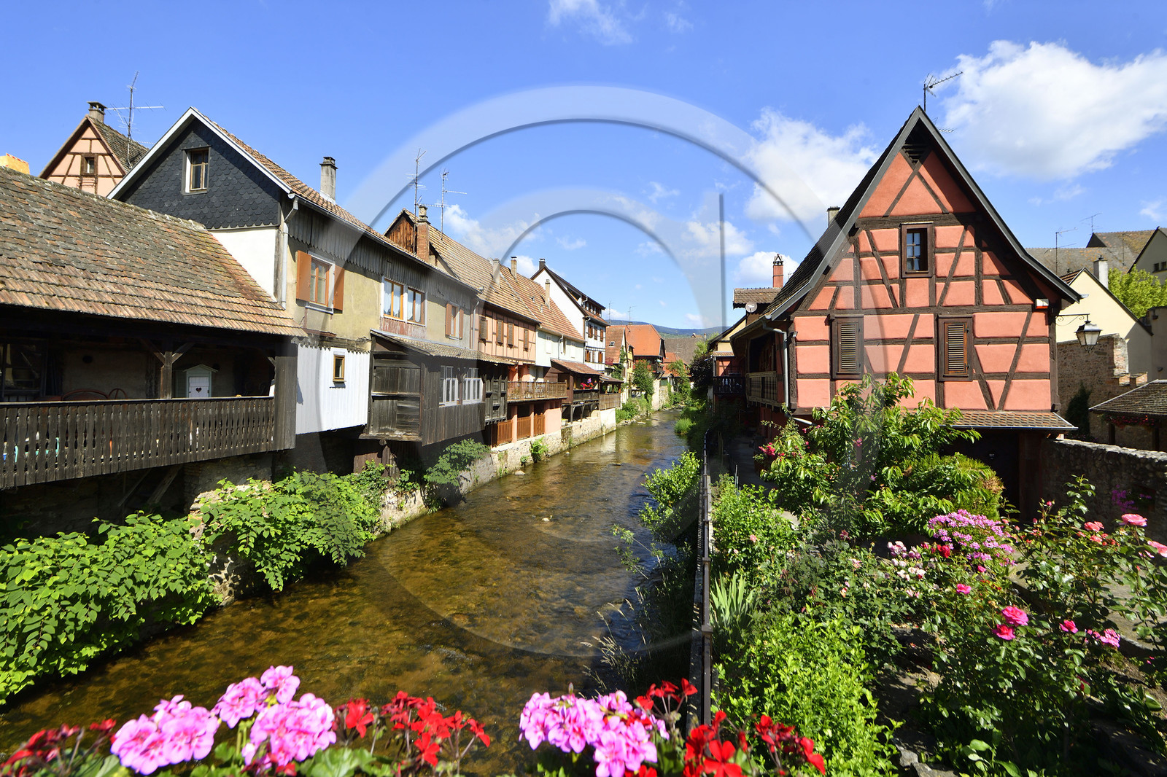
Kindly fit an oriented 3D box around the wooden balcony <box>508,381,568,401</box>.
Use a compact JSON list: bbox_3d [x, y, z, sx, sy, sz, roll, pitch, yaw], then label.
[{"bbox_3d":[-3.050,0.160,32.000,1.100,1.060,8.400,0,1,20],"label":"wooden balcony"}]

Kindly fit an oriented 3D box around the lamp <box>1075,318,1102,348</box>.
[{"bbox_3d":[12.580,-1.385,12.900,0.360,0.750,0.360,0,1,12],"label":"lamp"}]

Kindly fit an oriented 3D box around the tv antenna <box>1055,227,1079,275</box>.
[{"bbox_3d":[24.200,-6.900,26.000,0.650,2.400,1.000,1,0,-24],"label":"tv antenna"}]

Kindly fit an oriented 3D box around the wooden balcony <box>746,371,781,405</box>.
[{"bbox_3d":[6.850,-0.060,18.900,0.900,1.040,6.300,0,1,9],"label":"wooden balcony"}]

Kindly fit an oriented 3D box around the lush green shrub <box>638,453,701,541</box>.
[{"bbox_3d":[1.930,2.400,11.700,1.400,1.900,1.500,0,1,12],"label":"lush green shrub"}]

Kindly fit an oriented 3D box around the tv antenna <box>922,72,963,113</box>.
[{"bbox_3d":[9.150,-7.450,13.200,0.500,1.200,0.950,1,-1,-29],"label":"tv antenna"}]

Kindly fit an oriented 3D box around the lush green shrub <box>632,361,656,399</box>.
[{"bbox_3d":[7.850,-1.060,67.000,3.100,4.950,3.000,0,1,6],"label":"lush green shrub"}]

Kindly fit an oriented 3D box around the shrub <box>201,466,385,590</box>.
[{"bbox_3d":[-6.400,3.050,12.200,1.500,2.100,4.400,0,1,16],"label":"shrub"}]

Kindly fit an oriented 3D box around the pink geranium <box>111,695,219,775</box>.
[{"bbox_3d":[-0.580,0.482,0.720,0.125,0.100,0.115,0,0,0],"label":"pink geranium"}]

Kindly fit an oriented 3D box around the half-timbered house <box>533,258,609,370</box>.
[{"bbox_3d":[-2.900,-6.000,55.500,9.300,13.500,8.200,0,0,18],"label":"half-timbered house"}]

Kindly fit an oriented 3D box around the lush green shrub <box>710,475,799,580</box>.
[{"bbox_3d":[3.200,2.550,9.800,1.550,1.550,1.500,0,1,12],"label":"lush green shrub"}]

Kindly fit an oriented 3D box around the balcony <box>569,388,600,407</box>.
[{"bbox_3d":[-0.480,0.720,42.000,1.500,1.150,7.800,0,0,17],"label":"balcony"}]

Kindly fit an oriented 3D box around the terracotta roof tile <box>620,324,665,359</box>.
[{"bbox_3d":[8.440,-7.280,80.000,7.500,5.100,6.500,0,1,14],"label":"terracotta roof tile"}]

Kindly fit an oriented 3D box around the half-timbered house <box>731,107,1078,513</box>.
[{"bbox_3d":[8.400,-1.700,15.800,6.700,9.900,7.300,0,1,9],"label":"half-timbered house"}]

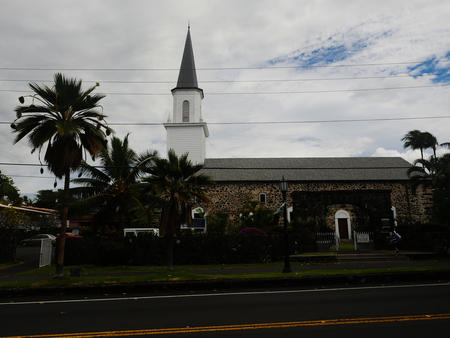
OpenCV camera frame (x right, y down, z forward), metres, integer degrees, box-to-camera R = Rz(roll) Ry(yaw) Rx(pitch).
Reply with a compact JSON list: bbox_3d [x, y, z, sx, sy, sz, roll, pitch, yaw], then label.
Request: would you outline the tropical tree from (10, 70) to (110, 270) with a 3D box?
[{"bbox_3d":[-6.750,-0.072,12.726,4.100,8.220,4.000,0,-10,0],"label":"tropical tree"}]

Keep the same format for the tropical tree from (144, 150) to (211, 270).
[{"bbox_3d":[-2.050,1.669,13.726,3.000,5.080,3.000,0,-10,0],"label":"tropical tree"}]

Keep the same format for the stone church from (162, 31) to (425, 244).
[{"bbox_3d":[8.750,-6.541,49.216,36.600,34.400,15.200,0,-10,0],"label":"stone church"}]

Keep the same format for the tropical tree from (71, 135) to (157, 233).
[{"bbox_3d":[-7.500,1.467,21.086,5.800,7.800,5.600,0,-10,0],"label":"tropical tree"}]

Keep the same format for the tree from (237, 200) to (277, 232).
[{"bbox_3d":[2.000,3.571,19.679,2.700,3.150,2.500,0,-10,0],"label":"tree"}]

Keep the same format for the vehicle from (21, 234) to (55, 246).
[{"bbox_3d":[-20.700,7.870,34.646,4.400,1.450,1.800,1,-11,-6],"label":"vehicle"}]

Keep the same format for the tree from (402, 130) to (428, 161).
[{"bbox_3d":[35.700,2.015,58.614,5.000,19.400,5.000,0,-10,0],"label":"tree"}]

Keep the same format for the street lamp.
[{"bbox_3d":[2.500,2.167,12.515,0.460,3.800,0.460,0,-10,0],"label":"street lamp"}]

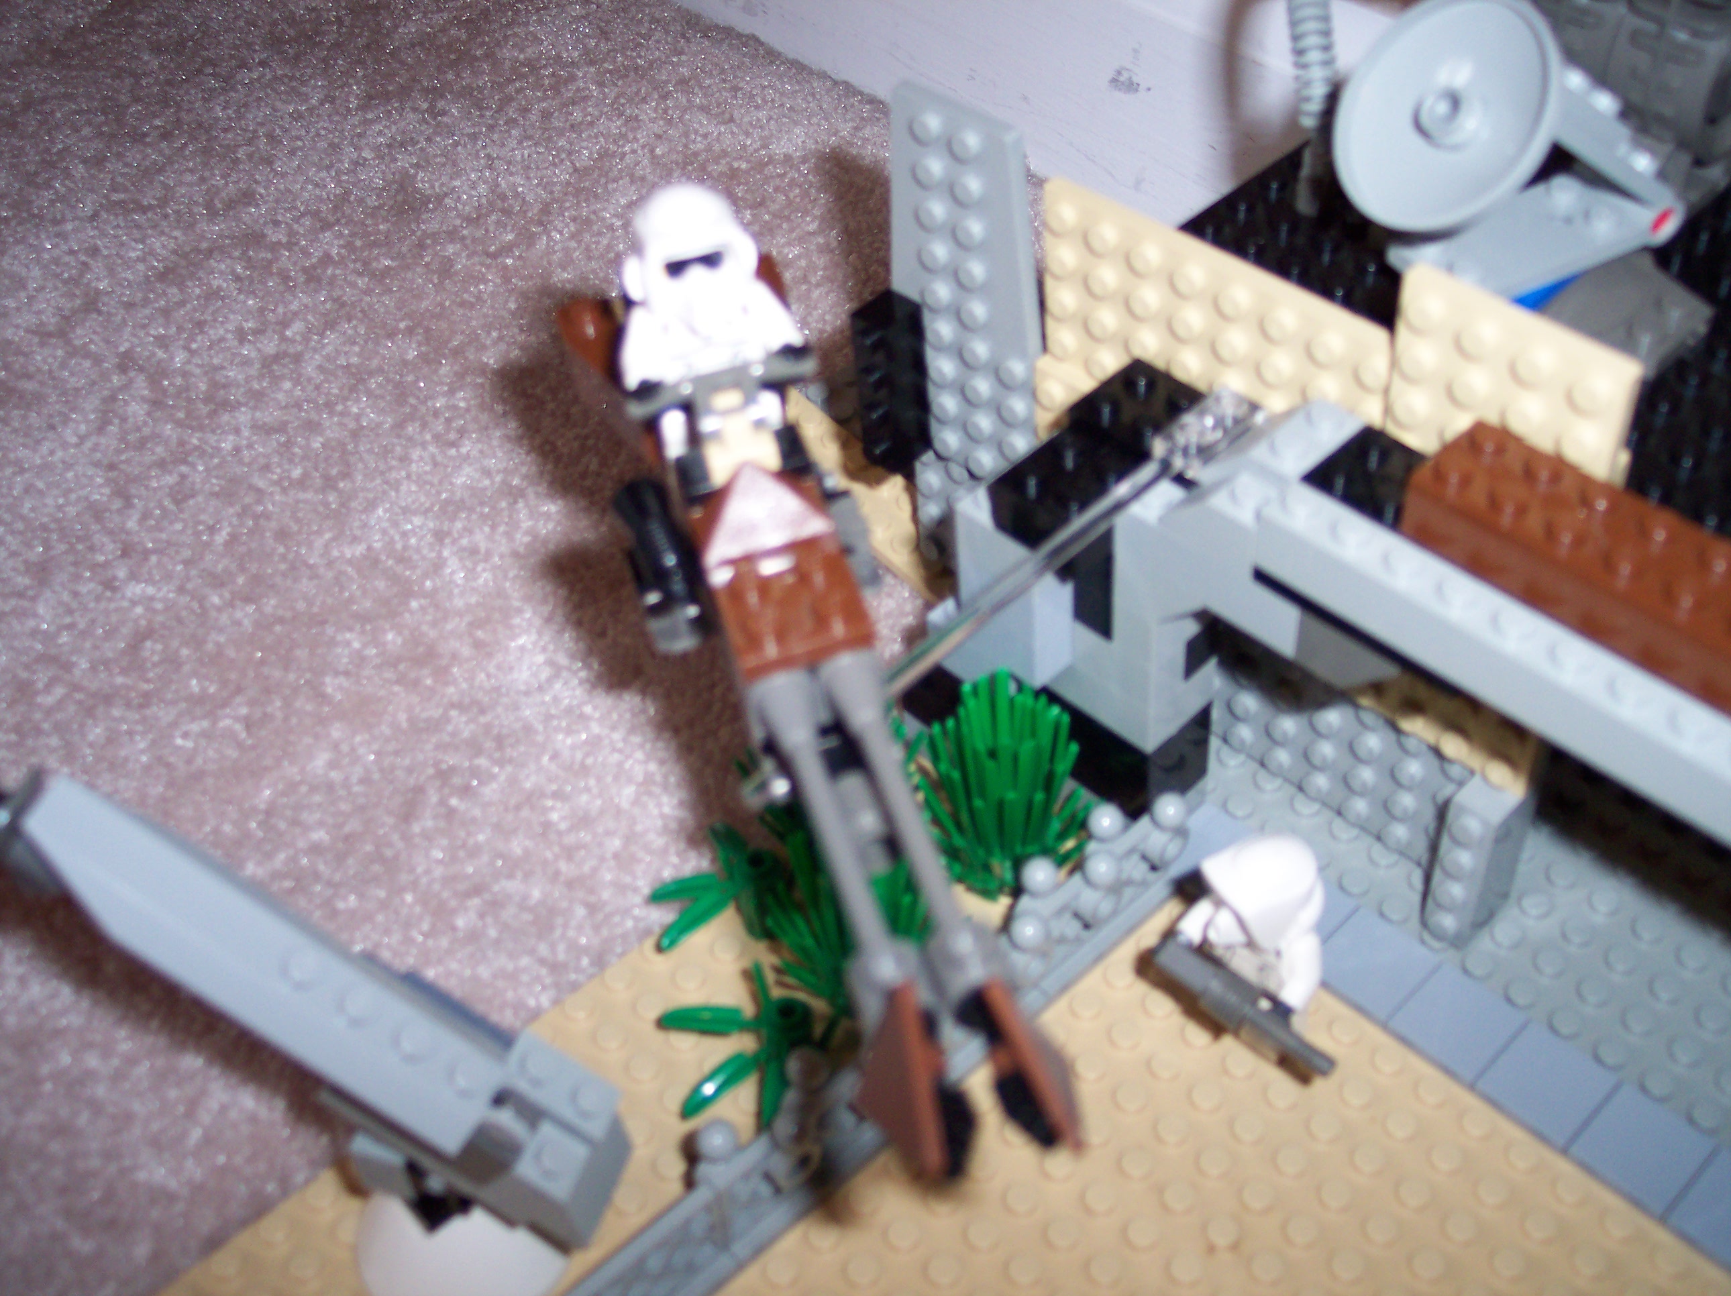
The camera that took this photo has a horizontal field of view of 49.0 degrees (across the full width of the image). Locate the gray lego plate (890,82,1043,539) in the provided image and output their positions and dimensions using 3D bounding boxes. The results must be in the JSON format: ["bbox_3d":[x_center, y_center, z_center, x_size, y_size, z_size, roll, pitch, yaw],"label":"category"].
[{"bbox_3d":[0.016,-0.057,0.313,0.031,0.073,0.005,34,58,32],"label":"gray lego plate"}]

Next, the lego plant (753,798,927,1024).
[{"bbox_3d":[-0.002,0.038,0.289,0.026,0.038,0.026,-35,53,-28],"label":"lego plant"}]

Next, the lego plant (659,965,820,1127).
[{"bbox_3d":[-0.019,0.061,0.288,0.029,0.008,0.027,-35,53,-28],"label":"lego plant"}]

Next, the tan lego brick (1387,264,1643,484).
[{"bbox_3d":[0.080,-0.029,0.239,0.005,0.031,0.032,-36,53,-25],"label":"tan lego brick"}]

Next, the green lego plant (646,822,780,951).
[{"bbox_3d":[-0.024,0.041,0.309,0.026,0.008,0.025,-35,53,-28],"label":"green lego plant"}]

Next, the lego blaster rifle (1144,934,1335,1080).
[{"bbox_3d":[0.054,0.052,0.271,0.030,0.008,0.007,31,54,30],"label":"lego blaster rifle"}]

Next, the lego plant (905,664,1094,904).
[{"bbox_3d":[0.023,0.021,0.304,0.027,0.040,0.027,-2,44,2],"label":"lego plant"}]

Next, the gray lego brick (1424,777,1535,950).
[{"bbox_3d":[0.093,0.032,0.291,0.011,0.032,0.008,-35,53,-28],"label":"gray lego brick"}]

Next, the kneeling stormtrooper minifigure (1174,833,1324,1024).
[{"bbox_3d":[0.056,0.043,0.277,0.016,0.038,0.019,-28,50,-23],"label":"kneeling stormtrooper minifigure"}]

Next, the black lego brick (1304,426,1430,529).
[{"bbox_3d":[0.067,-0.018,0.249,0.016,0.011,0.016,-35,53,-28],"label":"black lego brick"}]

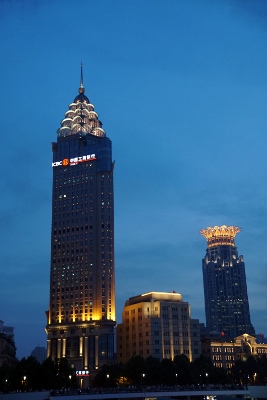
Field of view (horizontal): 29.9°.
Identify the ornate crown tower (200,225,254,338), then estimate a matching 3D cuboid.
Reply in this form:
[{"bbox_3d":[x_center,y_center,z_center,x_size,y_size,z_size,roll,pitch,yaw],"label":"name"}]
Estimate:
[{"bbox_3d":[118.531,129.927,630.721,47.000,198.000,47.000,2,-21,-9],"label":"ornate crown tower"}]

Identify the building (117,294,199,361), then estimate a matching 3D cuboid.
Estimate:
[{"bbox_3d":[11.814,70.240,242.561,27.500,46.000,30.000,11,-24,-31],"label":"building"}]

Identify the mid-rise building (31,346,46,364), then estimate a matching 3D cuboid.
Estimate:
[{"bbox_3d":[-169.173,298.947,886.286,26.000,73.000,24.000,2,-21,-10],"label":"mid-rise building"}]

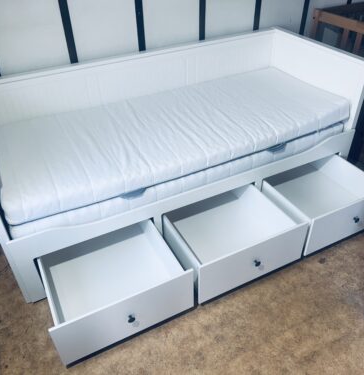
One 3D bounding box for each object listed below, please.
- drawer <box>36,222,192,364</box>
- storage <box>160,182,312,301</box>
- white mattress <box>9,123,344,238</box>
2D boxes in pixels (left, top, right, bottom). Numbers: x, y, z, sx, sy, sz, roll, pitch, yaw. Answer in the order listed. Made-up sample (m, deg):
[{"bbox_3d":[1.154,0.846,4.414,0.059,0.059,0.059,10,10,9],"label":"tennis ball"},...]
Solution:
[{"bbox_3d":[-0.348,0.407,1.811,0.619,0.269,0.585,-18,41,-20],"label":"drawer"},{"bbox_3d":[0.232,0.217,2.035,0.615,0.269,0.585,-18,41,-20],"label":"storage"},{"bbox_3d":[-0.045,-0.276,2.313,1.980,0.118,0.800,-18,41,-20],"label":"white mattress"}]

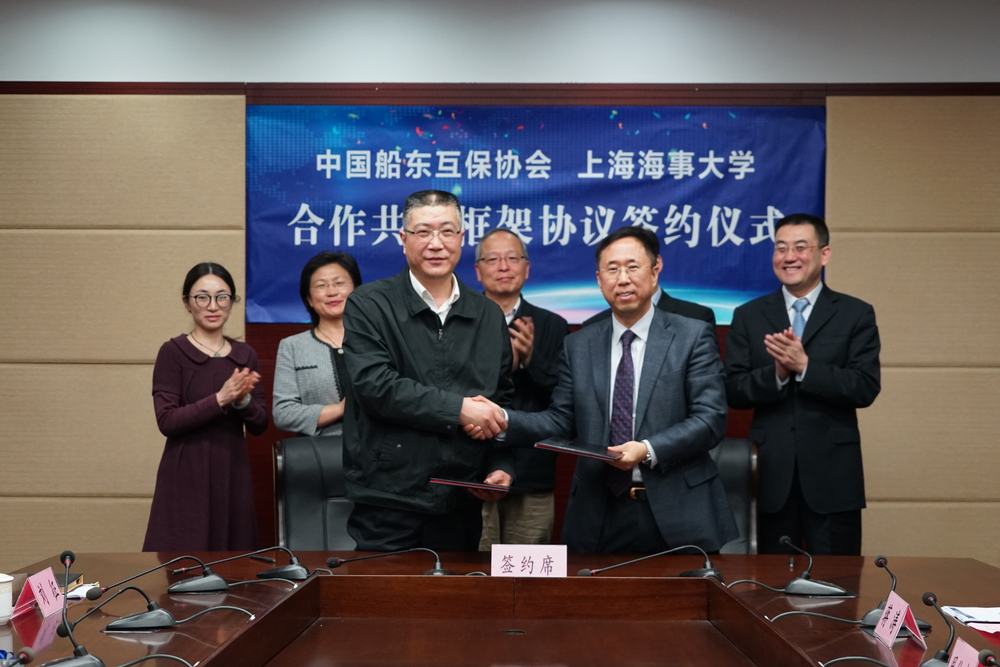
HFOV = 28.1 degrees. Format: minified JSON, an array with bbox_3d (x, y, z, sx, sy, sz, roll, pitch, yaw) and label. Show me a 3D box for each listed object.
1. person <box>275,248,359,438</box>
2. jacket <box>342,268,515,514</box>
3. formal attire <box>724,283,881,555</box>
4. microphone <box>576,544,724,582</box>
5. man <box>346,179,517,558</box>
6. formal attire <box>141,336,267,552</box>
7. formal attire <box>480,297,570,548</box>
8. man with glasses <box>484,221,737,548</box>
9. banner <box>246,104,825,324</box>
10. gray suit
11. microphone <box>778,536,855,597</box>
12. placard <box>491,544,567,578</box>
[{"bbox_3d":[-0.537,0.545,6.450,0.440,1.620,0.340,0,0,-14],"label":"person"},{"bbox_3d":[-0.200,0.162,5.570,0.480,0.690,0.380,0,0,-12],"label":"jacket"},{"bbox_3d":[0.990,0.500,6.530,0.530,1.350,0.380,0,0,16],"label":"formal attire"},{"bbox_3d":[0.361,0.547,4.800,0.353,0.095,0.120,0,0,3],"label":"microphone"},{"bbox_3d":[-0.200,0.485,5.570,0.500,1.770,0.420,0,0,-12],"label":"man"},{"bbox_3d":[-0.950,0.445,6.430,0.420,0.890,0.330,0,0,-16],"label":"formal attire"},{"bbox_3d":[0.035,0.600,6.720,0.460,1.460,0.360,0,0,-6],"label":"formal attire"},{"bbox_3d":[0.320,0.535,5.570,0.660,1.670,0.480,0,0,14],"label":"man with glasses"},{"bbox_3d":[0.131,-0.428,7.200,2.090,0.790,0.020,0,0,0],"label":"banner"},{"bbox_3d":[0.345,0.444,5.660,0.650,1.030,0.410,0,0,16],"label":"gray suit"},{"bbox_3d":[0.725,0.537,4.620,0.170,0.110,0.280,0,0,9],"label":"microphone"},{"bbox_3d":[0.073,0.587,5.120,0.195,0.092,0.075,0,0,0],"label":"placard"}]

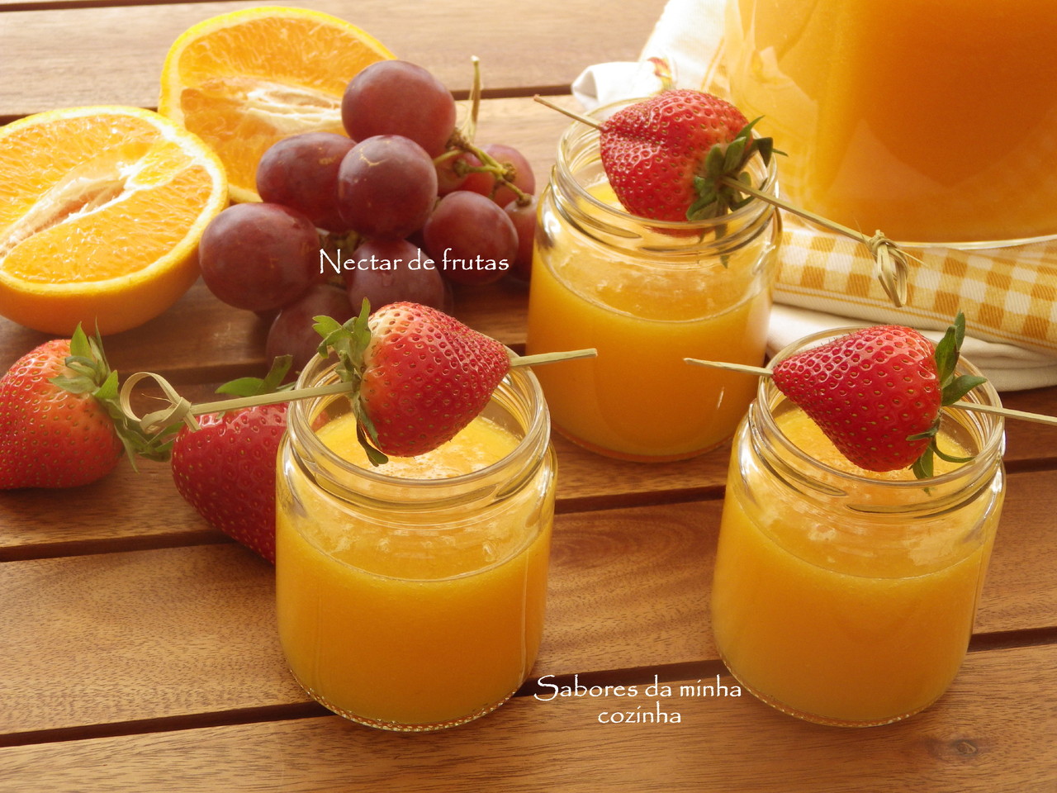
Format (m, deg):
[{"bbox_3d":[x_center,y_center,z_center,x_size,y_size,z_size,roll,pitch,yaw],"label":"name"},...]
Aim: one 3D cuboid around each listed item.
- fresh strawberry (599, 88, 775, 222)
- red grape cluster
[{"bbox_3d":[0.035,-0.058,0.652,0.042,0.037,0.037,25,44,22],"label":"fresh strawberry"},{"bbox_3d":[-0.040,-0.053,0.755,0.073,0.056,0.109,33,48,29],"label":"red grape cluster"}]

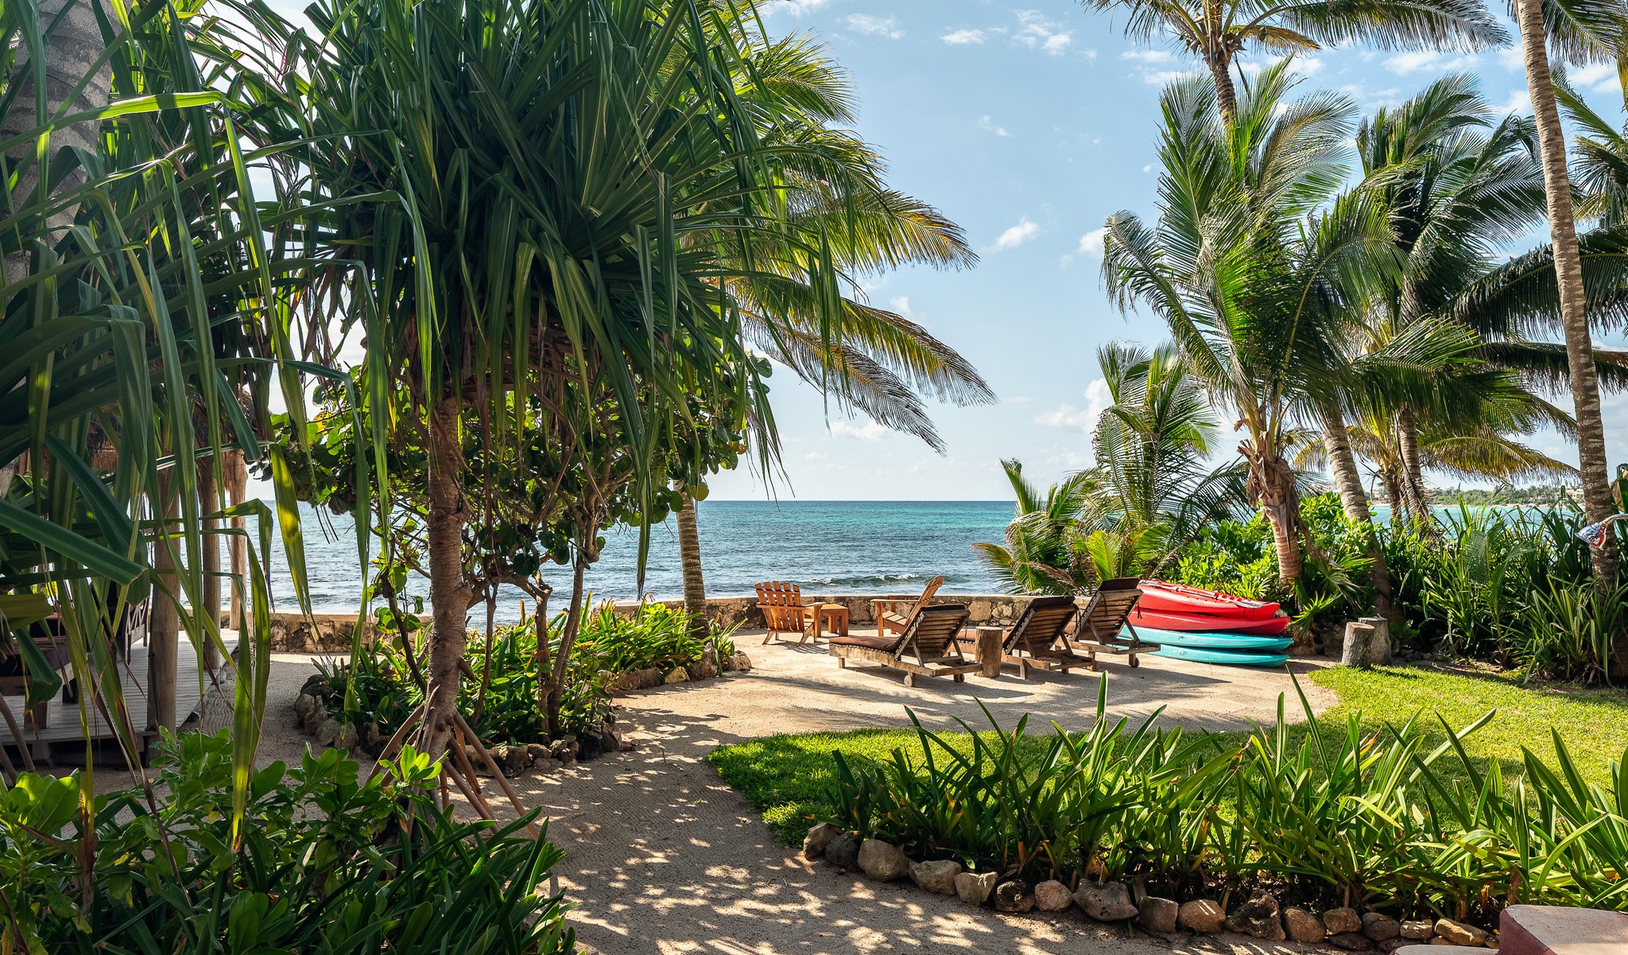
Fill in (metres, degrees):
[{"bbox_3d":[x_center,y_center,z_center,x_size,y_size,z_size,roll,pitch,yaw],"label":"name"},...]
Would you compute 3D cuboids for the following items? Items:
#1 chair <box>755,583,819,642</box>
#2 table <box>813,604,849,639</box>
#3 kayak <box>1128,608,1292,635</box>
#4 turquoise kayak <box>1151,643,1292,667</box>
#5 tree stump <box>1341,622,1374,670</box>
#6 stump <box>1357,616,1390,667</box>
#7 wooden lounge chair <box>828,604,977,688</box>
[{"bbox_3d":[-0.360,1.984,17.450,0.760,0.930,0.920,0,-1,15],"label":"chair"},{"bbox_3d":[0.224,2.218,18.141,0.480,0.440,0.480,0,-1,-20],"label":"table"},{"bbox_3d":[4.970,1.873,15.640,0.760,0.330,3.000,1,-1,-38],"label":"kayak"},{"bbox_3d":[4.900,2.262,15.600,0.750,0.310,3.000,1,-1,-35],"label":"turquoise kayak"},{"bbox_3d":[6.781,2.103,14.633,0.390,0.520,0.390,0,-1,0],"label":"tree stump"},{"bbox_3d":[7.158,2.100,14.990,0.420,0.540,0.420,0,-1,0],"label":"stump"},{"bbox_3d":[1.040,1.937,14.120,0.720,0.890,2.000,1,-1,-30],"label":"wooden lounge chair"}]

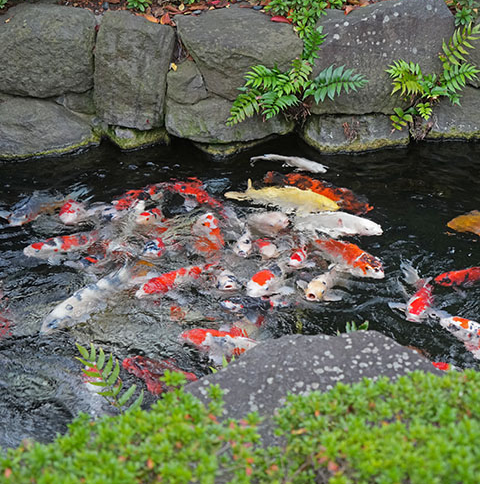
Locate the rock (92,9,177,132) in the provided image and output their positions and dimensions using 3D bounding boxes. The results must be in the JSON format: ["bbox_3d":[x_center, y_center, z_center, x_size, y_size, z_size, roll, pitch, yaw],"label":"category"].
[{"bbox_3d":[-0.590,-1.021,5.031,0.436,0.658,0.360,0,33,0],"label":"rock"}]

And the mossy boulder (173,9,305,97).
[{"bbox_3d":[-0.003,-0.994,4.591,0.638,0.400,0.450,-3,32,-5],"label":"mossy boulder"}]

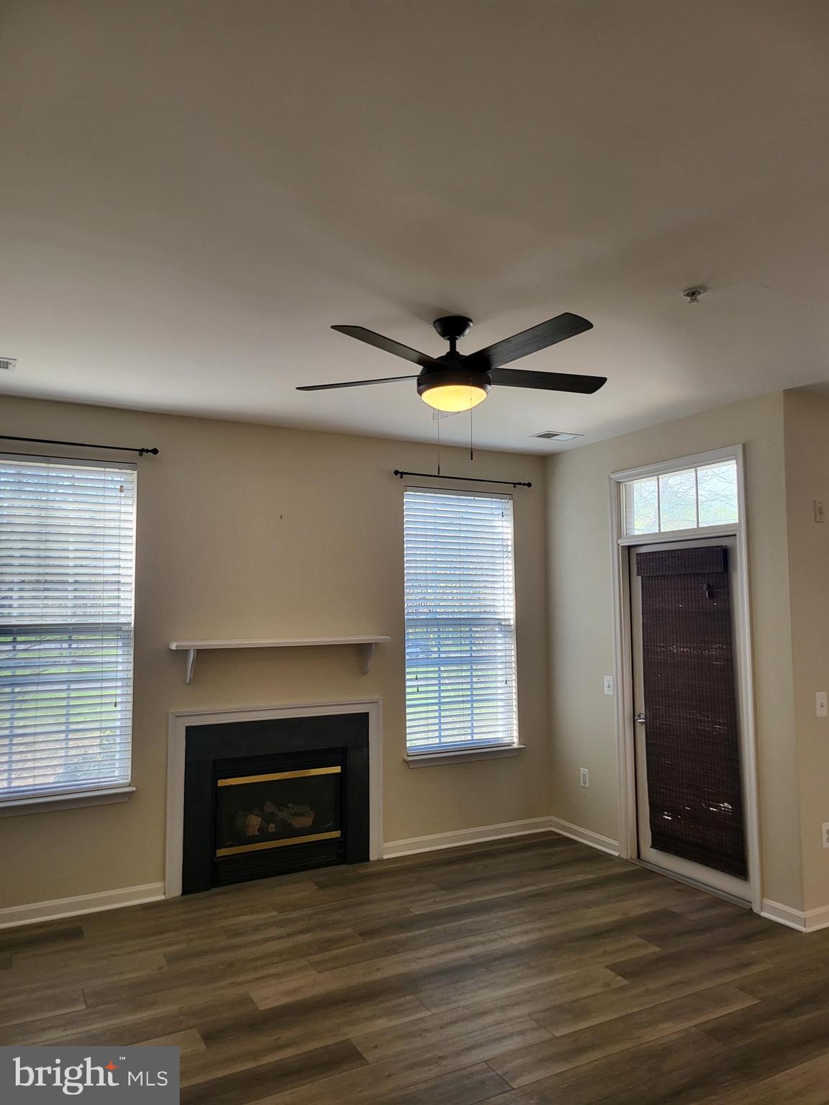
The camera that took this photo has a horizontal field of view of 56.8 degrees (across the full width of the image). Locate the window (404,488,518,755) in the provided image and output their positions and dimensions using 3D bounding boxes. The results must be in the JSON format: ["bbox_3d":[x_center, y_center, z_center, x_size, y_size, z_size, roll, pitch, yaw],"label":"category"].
[{"bbox_3d":[0.329,0.468,5.425,0.891,1.806,0.055,2,-5,-28],"label":"window"}]

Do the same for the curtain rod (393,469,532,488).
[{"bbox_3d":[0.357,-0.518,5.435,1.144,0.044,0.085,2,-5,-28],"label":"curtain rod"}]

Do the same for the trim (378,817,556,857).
[{"bbox_3d":[0.394,1.969,5.305,1.359,0.087,0.020,2,-5,-28],"label":"trim"}]

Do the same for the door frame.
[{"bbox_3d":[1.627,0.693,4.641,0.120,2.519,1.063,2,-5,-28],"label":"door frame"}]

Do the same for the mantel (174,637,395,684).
[{"bbox_3d":[-0.780,0.651,4.682,1.359,0.251,0.175,2,-5,-28],"label":"mantel"}]

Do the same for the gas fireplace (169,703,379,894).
[{"bbox_3d":[-0.831,1.453,4.704,1.355,1.027,0.150,2,-5,-28],"label":"gas fireplace"}]

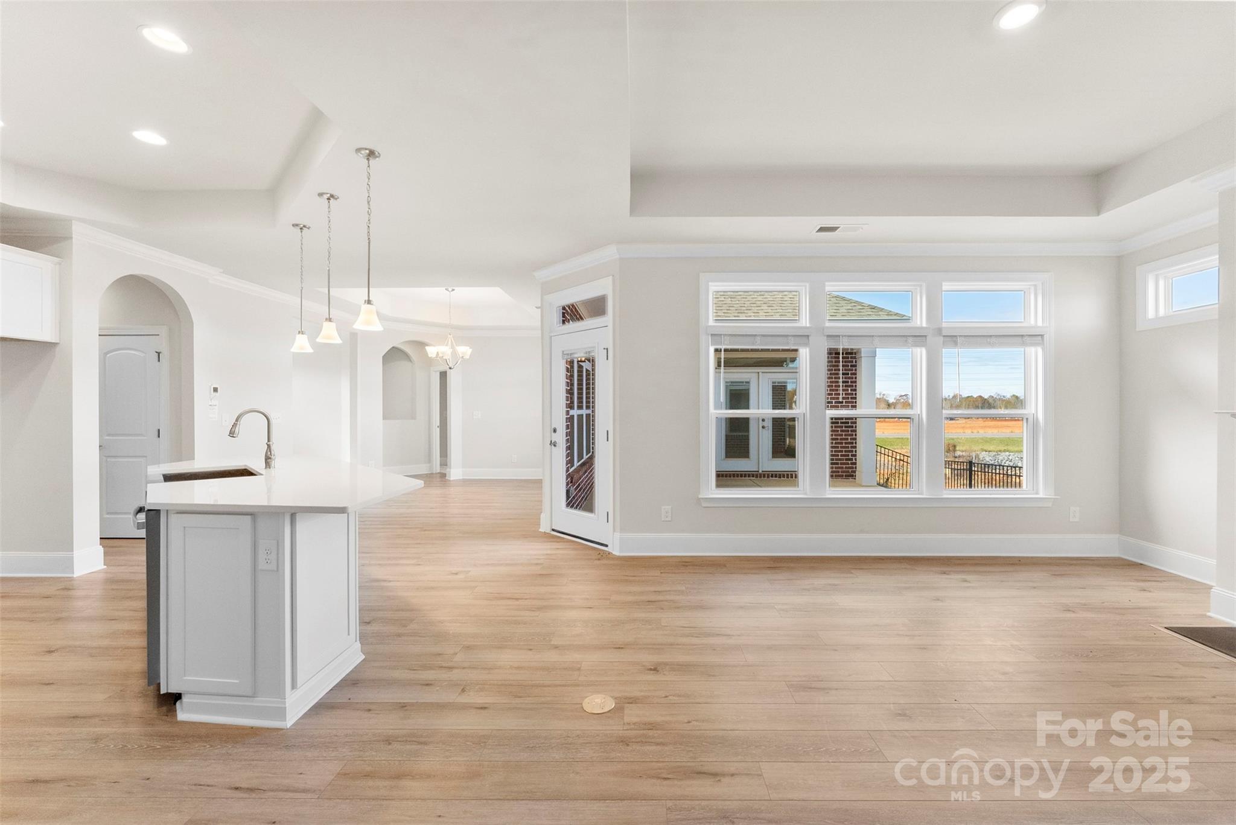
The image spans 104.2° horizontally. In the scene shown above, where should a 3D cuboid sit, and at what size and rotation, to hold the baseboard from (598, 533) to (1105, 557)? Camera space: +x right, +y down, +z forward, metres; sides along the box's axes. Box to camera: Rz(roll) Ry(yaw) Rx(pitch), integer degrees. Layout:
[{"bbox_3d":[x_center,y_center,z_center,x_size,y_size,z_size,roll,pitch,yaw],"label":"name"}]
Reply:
[{"bbox_3d":[2.200,1.177,4.280,4.470,0.195,0.020,0,0,1],"label":"baseboard"}]

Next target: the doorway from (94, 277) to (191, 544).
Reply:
[{"bbox_3d":[-4.290,0.024,4.360,0.150,2.480,0.870,0,0,1],"label":"doorway"}]

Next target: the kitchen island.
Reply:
[{"bbox_3d":[-2.160,0.825,2.930,1.060,0.914,3.000,0,0,-45],"label":"kitchen island"}]

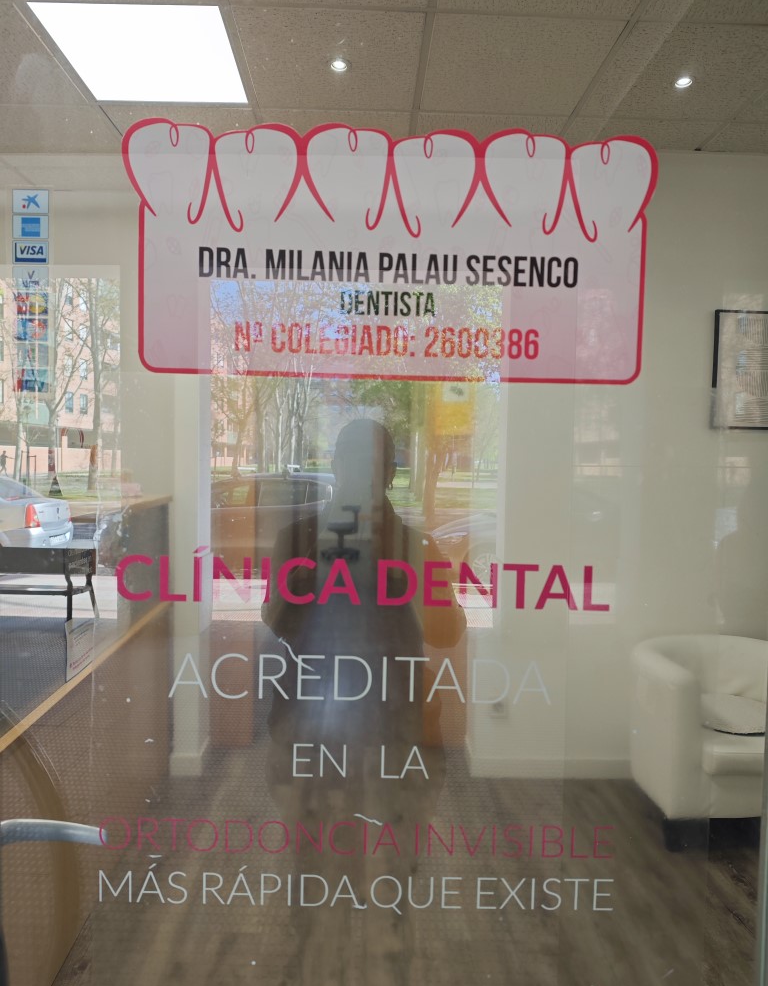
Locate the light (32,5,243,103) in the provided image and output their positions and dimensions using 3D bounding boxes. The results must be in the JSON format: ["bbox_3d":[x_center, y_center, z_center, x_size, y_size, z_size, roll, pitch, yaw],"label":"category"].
[{"bbox_3d":[-0.770,-1.437,2.250,0.580,0.050,0.570,1,4,-1],"label":"light"}]

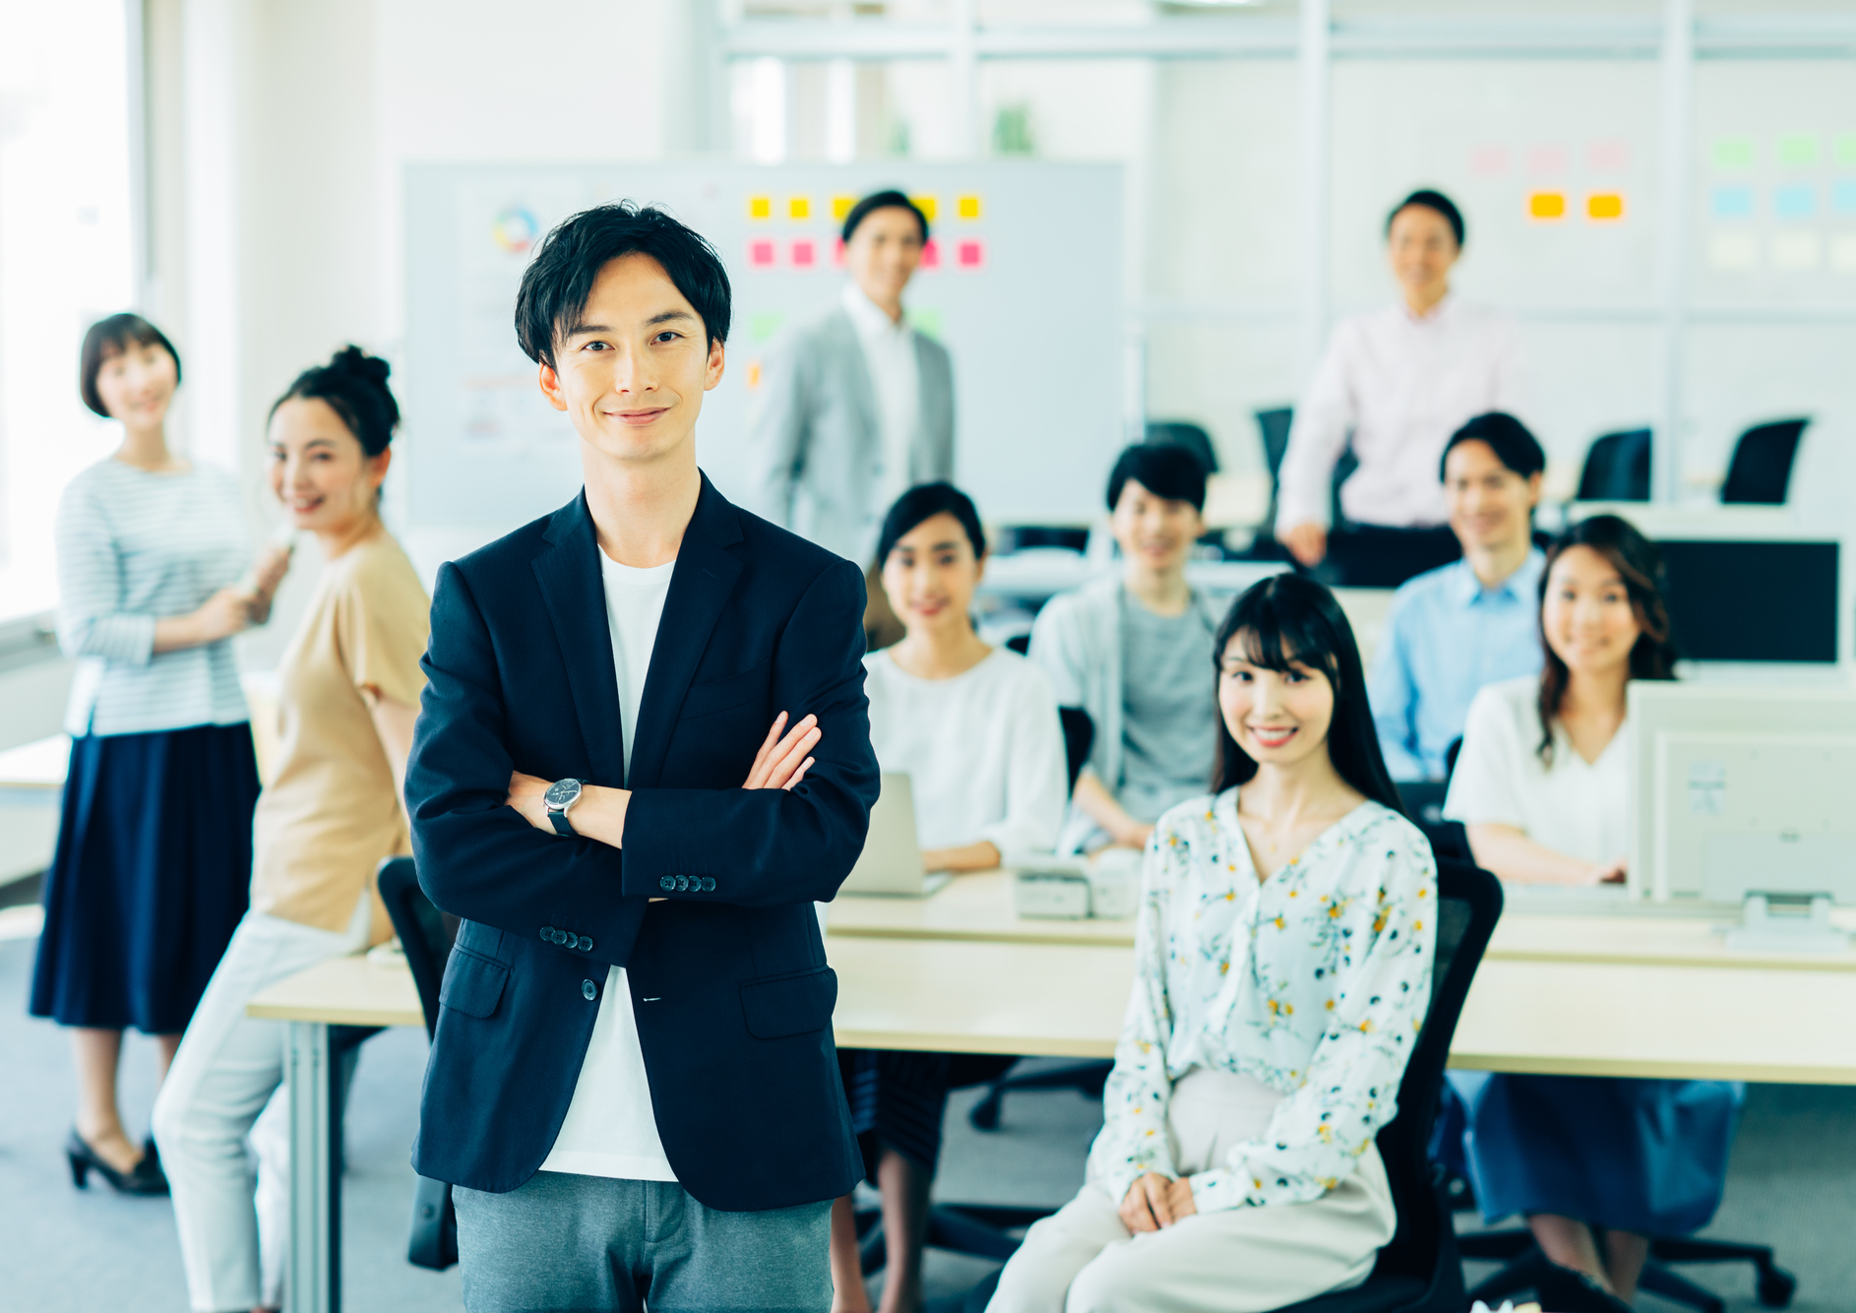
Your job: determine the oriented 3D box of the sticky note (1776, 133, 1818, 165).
[{"bbox_3d":[2.364,-1.377,12.630,0.102,0.076,0.004,1,6,11],"label":"sticky note"}]

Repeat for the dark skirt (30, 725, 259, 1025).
[{"bbox_3d":[-1.419,0.393,8.450,0.420,0.580,0.360,-5,8,-40],"label":"dark skirt"}]

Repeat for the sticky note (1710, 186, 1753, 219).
[{"bbox_3d":[2.155,-1.218,12.446,0.100,0.075,0.008,1,6,12],"label":"sticky note"}]

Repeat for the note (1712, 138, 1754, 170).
[{"bbox_3d":[2.155,-1.346,12.432,0.100,0.075,0.008,1,6,12],"label":"note"}]

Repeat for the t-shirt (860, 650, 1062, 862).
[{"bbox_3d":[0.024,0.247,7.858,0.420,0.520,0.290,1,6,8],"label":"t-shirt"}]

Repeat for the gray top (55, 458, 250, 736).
[{"bbox_3d":[-1.401,-0.105,8.430,0.390,0.510,0.270,-5,8,-40],"label":"gray top"}]

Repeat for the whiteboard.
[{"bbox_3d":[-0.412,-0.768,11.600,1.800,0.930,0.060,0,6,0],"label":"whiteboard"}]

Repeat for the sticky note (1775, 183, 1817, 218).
[{"bbox_3d":[2.315,-1.216,12.411,0.100,0.075,0.008,1,6,12],"label":"sticky note"}]

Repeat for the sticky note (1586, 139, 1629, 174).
[{"bbox_3d":[1.826,-1.347,12.503,0.100,0.075,0.008,1,6,12],"label":"sticky note"}]

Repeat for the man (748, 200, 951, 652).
[{"bbox_3d":[-0.135,-0.129,10.297,0.480,1.780,0.310,-3,7,-22],"label":"man"}]

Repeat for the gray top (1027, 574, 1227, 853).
[{"bbox_3d":[0.427,0.112,8.750,0.480,0.550,0.300,0,6,2],"label":"gray top"}]

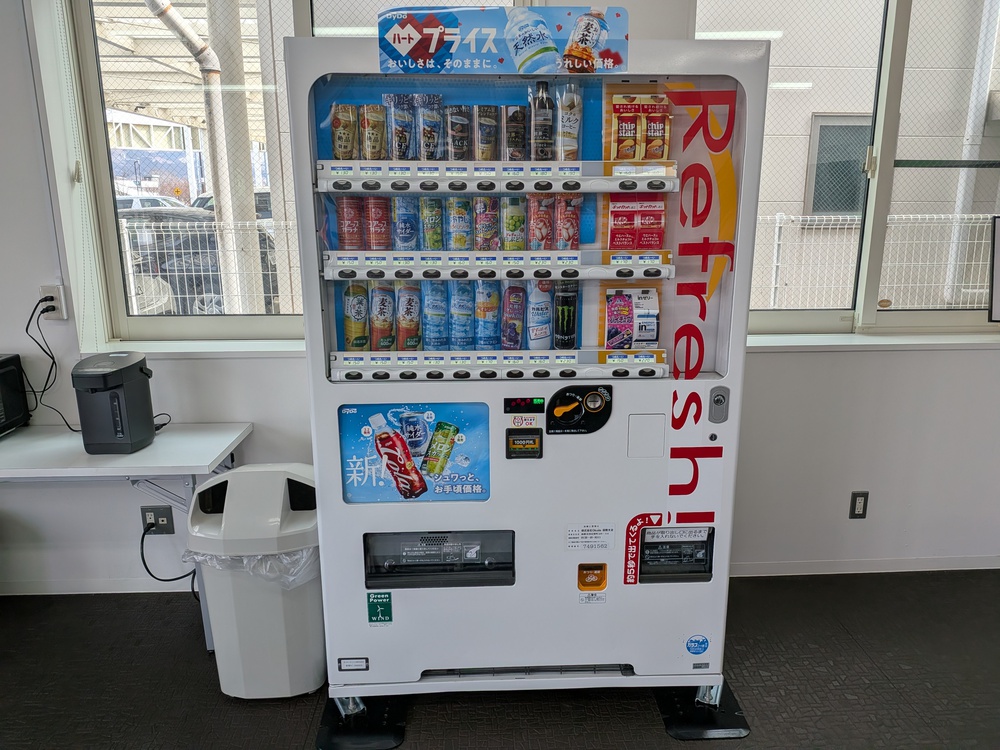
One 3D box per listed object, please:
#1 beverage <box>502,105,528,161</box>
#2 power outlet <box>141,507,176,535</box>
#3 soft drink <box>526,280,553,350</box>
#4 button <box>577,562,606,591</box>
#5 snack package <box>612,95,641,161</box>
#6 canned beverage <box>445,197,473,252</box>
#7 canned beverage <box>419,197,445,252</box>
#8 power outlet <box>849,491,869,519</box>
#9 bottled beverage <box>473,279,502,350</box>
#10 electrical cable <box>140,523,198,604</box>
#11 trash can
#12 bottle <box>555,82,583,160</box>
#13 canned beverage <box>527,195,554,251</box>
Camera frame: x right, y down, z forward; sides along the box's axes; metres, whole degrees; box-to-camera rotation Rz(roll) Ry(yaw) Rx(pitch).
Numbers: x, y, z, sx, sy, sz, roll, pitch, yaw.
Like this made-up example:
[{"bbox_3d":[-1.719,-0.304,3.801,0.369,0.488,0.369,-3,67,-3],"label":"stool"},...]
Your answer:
[{"bbox_3d":[0.040,-0.624,1.788,0.064,0.139,0.060,-1,13,-2],"label":"beverage"},{"bbox_3d":[-1.315,0.558,2.668,0.116,0.120,0.012,-1,13,-2],"label":"power outlet"},{"bbox_3d":[0.108,-0.166,1.892,0.067,0.202,0.060,-1,13,-2],"label":"soft drink"},{"bbox_3d":[0.264,0.576,1.981,0.081,0.089,0.022,-1,13,-2],"label":"button"},{"bbox_3d":[0.320,-0.619,1.746,0.069,0.157,0.035,-1,13,-2],"label":"snack package"},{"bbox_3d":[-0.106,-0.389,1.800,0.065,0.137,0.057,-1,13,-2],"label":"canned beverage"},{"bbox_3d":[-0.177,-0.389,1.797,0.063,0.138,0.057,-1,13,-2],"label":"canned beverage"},{"bbox_3d":[1.452,0.528,2.795,0.070,0.120,0.011,-1,13,-2],"label":"power outlet"},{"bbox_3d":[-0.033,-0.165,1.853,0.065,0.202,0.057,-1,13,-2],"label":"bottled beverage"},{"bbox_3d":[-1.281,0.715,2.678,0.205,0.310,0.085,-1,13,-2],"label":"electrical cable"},{"bbox_3d":[-0.718,0.618,2.155,0.413,0.711,0.302,-1,13,-2],"label":"trash can"},{"bbox_3d":[0.177,-0.654,1.787,0.067,0.202,0.060,-1,13,-2],"label":"bottle"},{"bbox_3d":[0.104,-0.393,1.789,0.068,0.145,0.062,-1,13,-2],"label":"canned beverage"}]

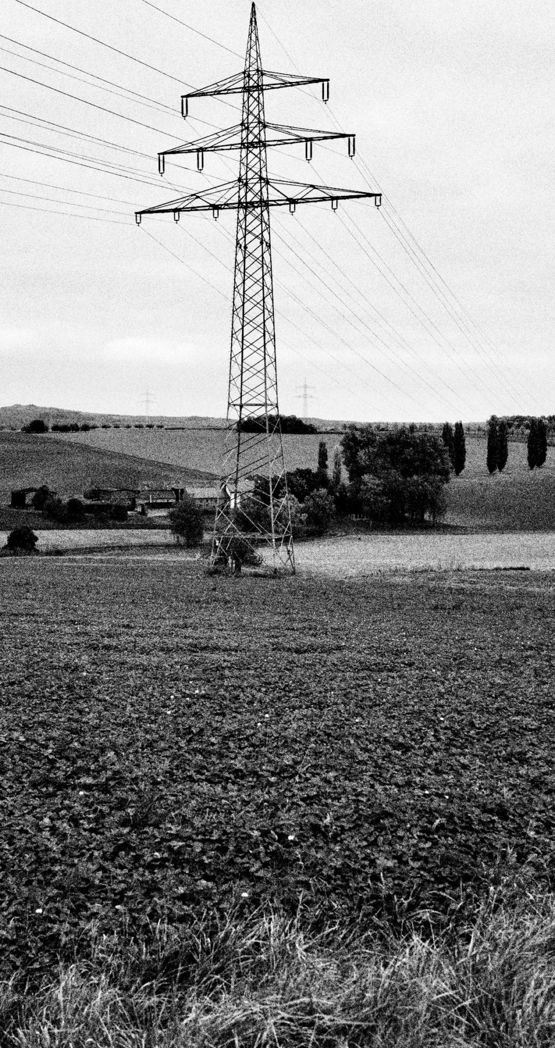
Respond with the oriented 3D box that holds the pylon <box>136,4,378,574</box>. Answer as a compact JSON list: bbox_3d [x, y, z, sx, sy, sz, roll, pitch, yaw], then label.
[{"bbox_3d":[-2.276,-22.579,118.745,25.800,54.850,6.420,1,4,20],"label":"pylon"}]

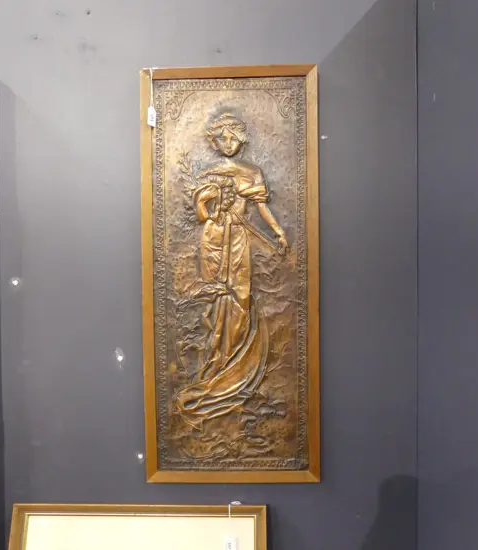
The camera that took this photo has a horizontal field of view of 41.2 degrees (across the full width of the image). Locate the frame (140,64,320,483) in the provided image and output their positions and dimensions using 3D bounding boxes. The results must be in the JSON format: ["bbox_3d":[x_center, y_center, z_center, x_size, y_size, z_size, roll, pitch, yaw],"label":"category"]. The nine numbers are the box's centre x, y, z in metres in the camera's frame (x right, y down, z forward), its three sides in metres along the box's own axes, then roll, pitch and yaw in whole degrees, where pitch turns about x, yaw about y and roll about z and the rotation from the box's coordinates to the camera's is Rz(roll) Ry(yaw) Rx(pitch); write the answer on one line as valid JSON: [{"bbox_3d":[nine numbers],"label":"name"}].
[{"bbox_3d":[-0.018,0.004,1.468,0.400,0.950,0.033,-1,2,2],"label":"frame"}]

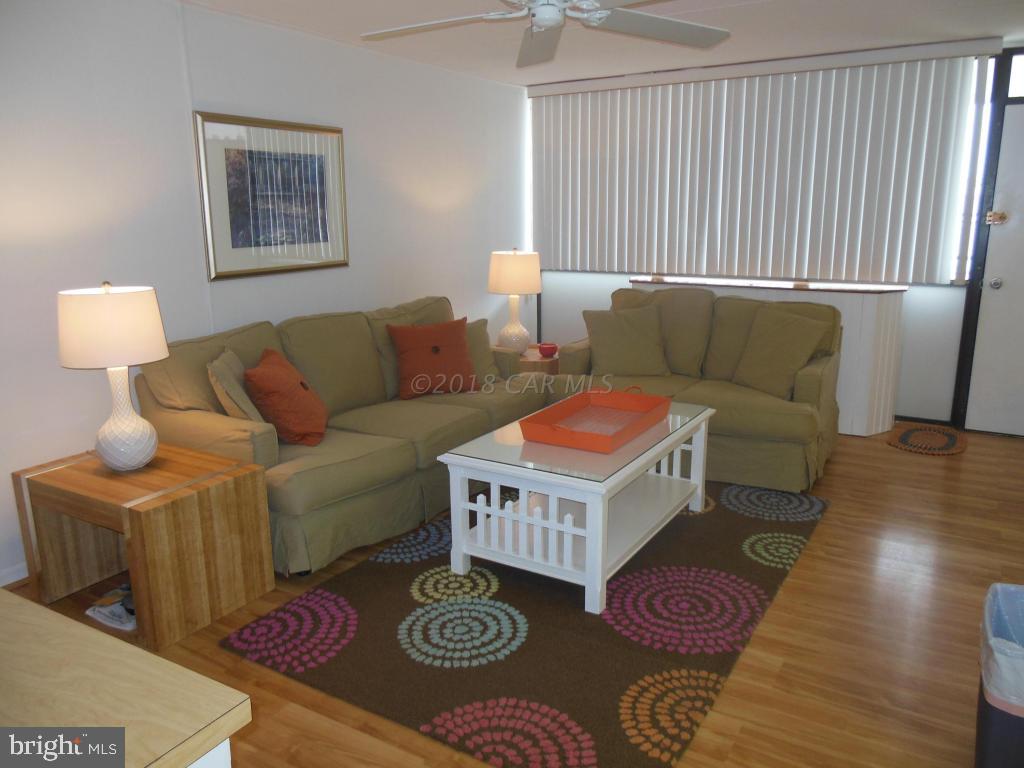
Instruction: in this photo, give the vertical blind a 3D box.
[{"bbox_3d":[1.525,-1.474,5.348,3.129,1.363,0.089,8,16,31],"label":"vertical blind"}]

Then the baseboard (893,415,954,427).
[{"bbox_3d":[2.822,0.240,5.077,0.350,0.057,0.018,8,16,31],"label":"baseboard"}]

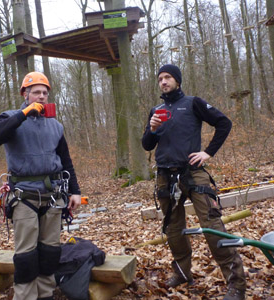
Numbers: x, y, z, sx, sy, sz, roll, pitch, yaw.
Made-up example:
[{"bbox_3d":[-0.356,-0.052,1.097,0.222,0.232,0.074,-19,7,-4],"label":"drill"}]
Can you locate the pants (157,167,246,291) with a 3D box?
[{"bbox_3d":[0.481,0.577,2.470,0.580,0.940,0.370,-6,-1,19],"label":"pants"}]

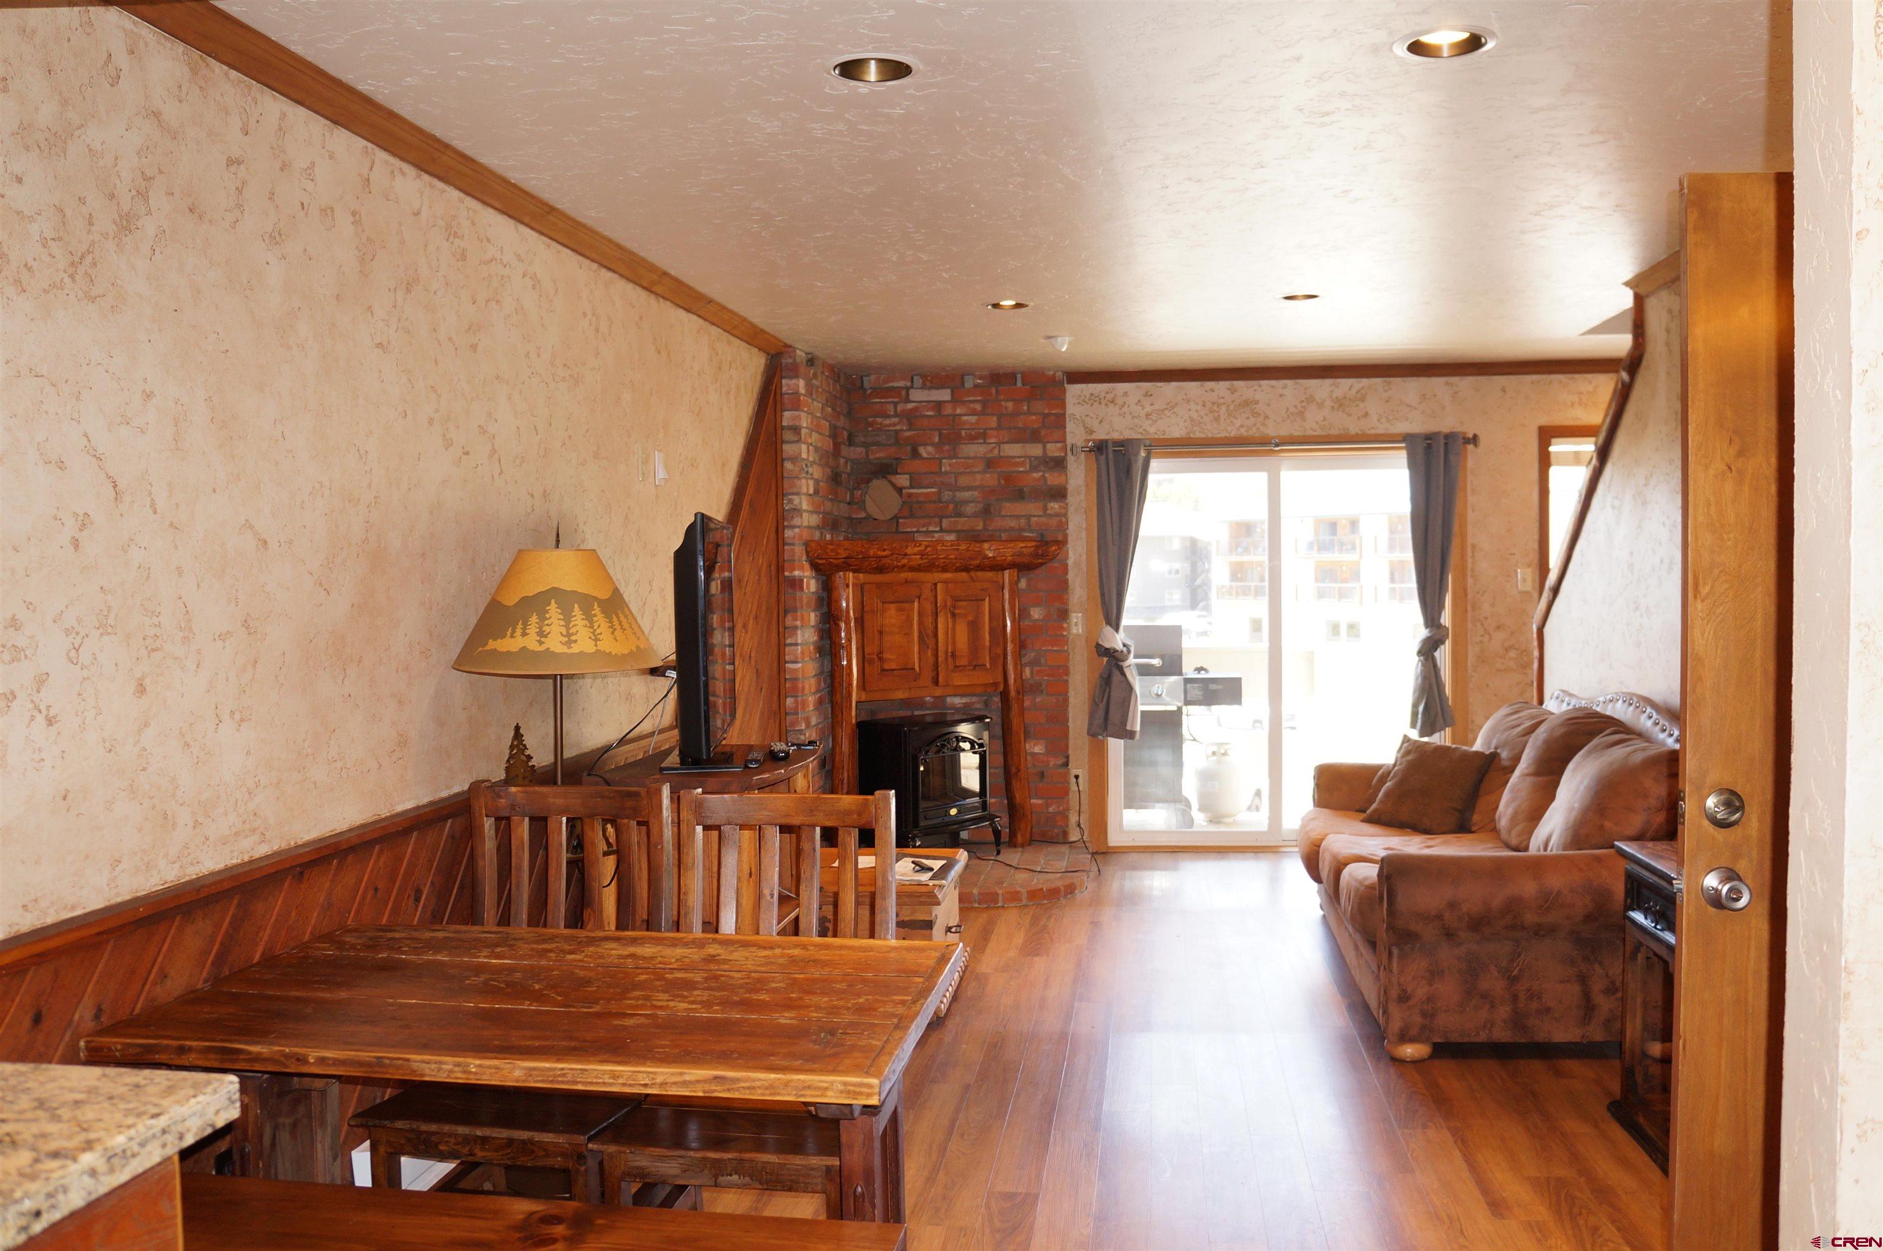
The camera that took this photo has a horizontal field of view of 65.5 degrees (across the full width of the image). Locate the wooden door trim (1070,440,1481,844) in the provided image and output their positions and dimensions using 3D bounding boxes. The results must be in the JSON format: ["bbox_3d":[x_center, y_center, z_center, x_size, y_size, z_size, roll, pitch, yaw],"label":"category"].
[{"bbox_3d":[1.657,0.108,7.233,1.874,2.036,0.100,-1,2,3],"label":"wooden door trim"}]

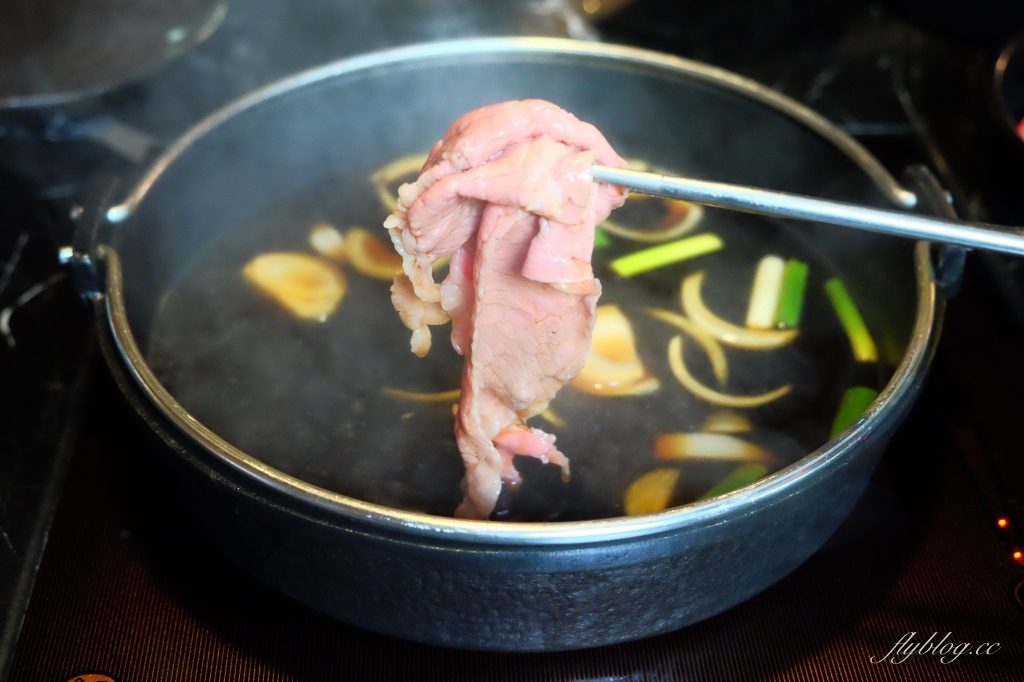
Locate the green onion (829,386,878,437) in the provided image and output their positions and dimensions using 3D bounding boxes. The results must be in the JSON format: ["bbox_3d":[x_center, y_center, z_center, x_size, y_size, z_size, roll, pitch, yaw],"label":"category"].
[{"bbox_3d":[0.101,0.028,0.340,0.009,0.009,0.038,15,42,17],"label":"green onion"}]

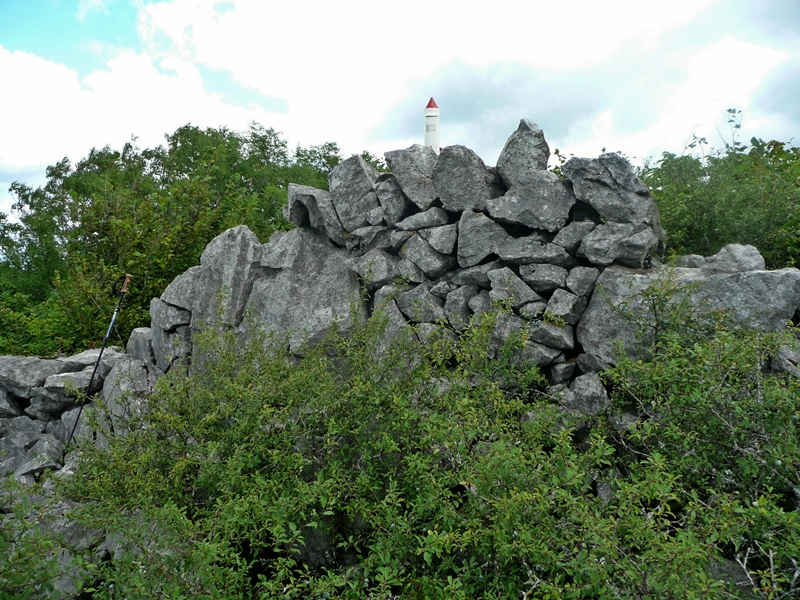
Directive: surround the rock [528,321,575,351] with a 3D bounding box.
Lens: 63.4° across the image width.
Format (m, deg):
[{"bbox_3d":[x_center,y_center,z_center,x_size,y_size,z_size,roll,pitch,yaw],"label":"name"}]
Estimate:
[{"bbox_3d":[1.077,0.252,4.600,0.322,0.210,0.280,0,2,0],"label":"rock"}]

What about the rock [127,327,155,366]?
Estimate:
[{"bbox_3d":[-1.684,0.302,4.200,0.200,0.260,0.200,0,-3,0],"label":"rock"}]

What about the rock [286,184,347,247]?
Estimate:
[{"bbox_3d":[-0.654,-0.654,5.010,0.458,0.458,0.420,0,-2,0],"label":"rock"}]

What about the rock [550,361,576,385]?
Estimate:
[{"bbox_3d":[1.160,0.514,4.590,0.177,0.164,0.180,0,-2,0],"label":"rock"}]

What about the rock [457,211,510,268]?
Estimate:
[{"bbox_3d":[0.632,-0.458,4.900,0.391,0.420,0.360,0,-2,0],"label":"rock"}]

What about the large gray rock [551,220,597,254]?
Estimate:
[{"bbox_3d":[1.301,-0.466,4.825,0.323,0.250,0.250,0,-2,0],"label":"large gray rock"}]

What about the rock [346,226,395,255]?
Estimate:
[{"bbox_3d":[-0.212,-0.414,4.500,0.348,0.195,0.250,0,-3,0],"label":"rock"}]

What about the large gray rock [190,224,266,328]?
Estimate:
[{"bbox_3d":[-1.275,-0.138,4.810,0.510,0.808,0.420,0,-2,0],"label":"large gray rock"}]

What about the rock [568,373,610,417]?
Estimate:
[{"bbox_3d":[1.201,0.599,4.100,0.266,0.279,0.260,0,-3,0],"label":"rock"}]

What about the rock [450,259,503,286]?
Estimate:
[{"bbox_3d":[0.554,-0.191,4.750,0.391,0.195,0.260,0,2,0],"label":"rock"}]

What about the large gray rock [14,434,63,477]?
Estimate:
[{"bbox_3d":[-2.254,0.970,4.035,0.293,0.257,0.270,0,-2,0],"label":"large gray rock"}]

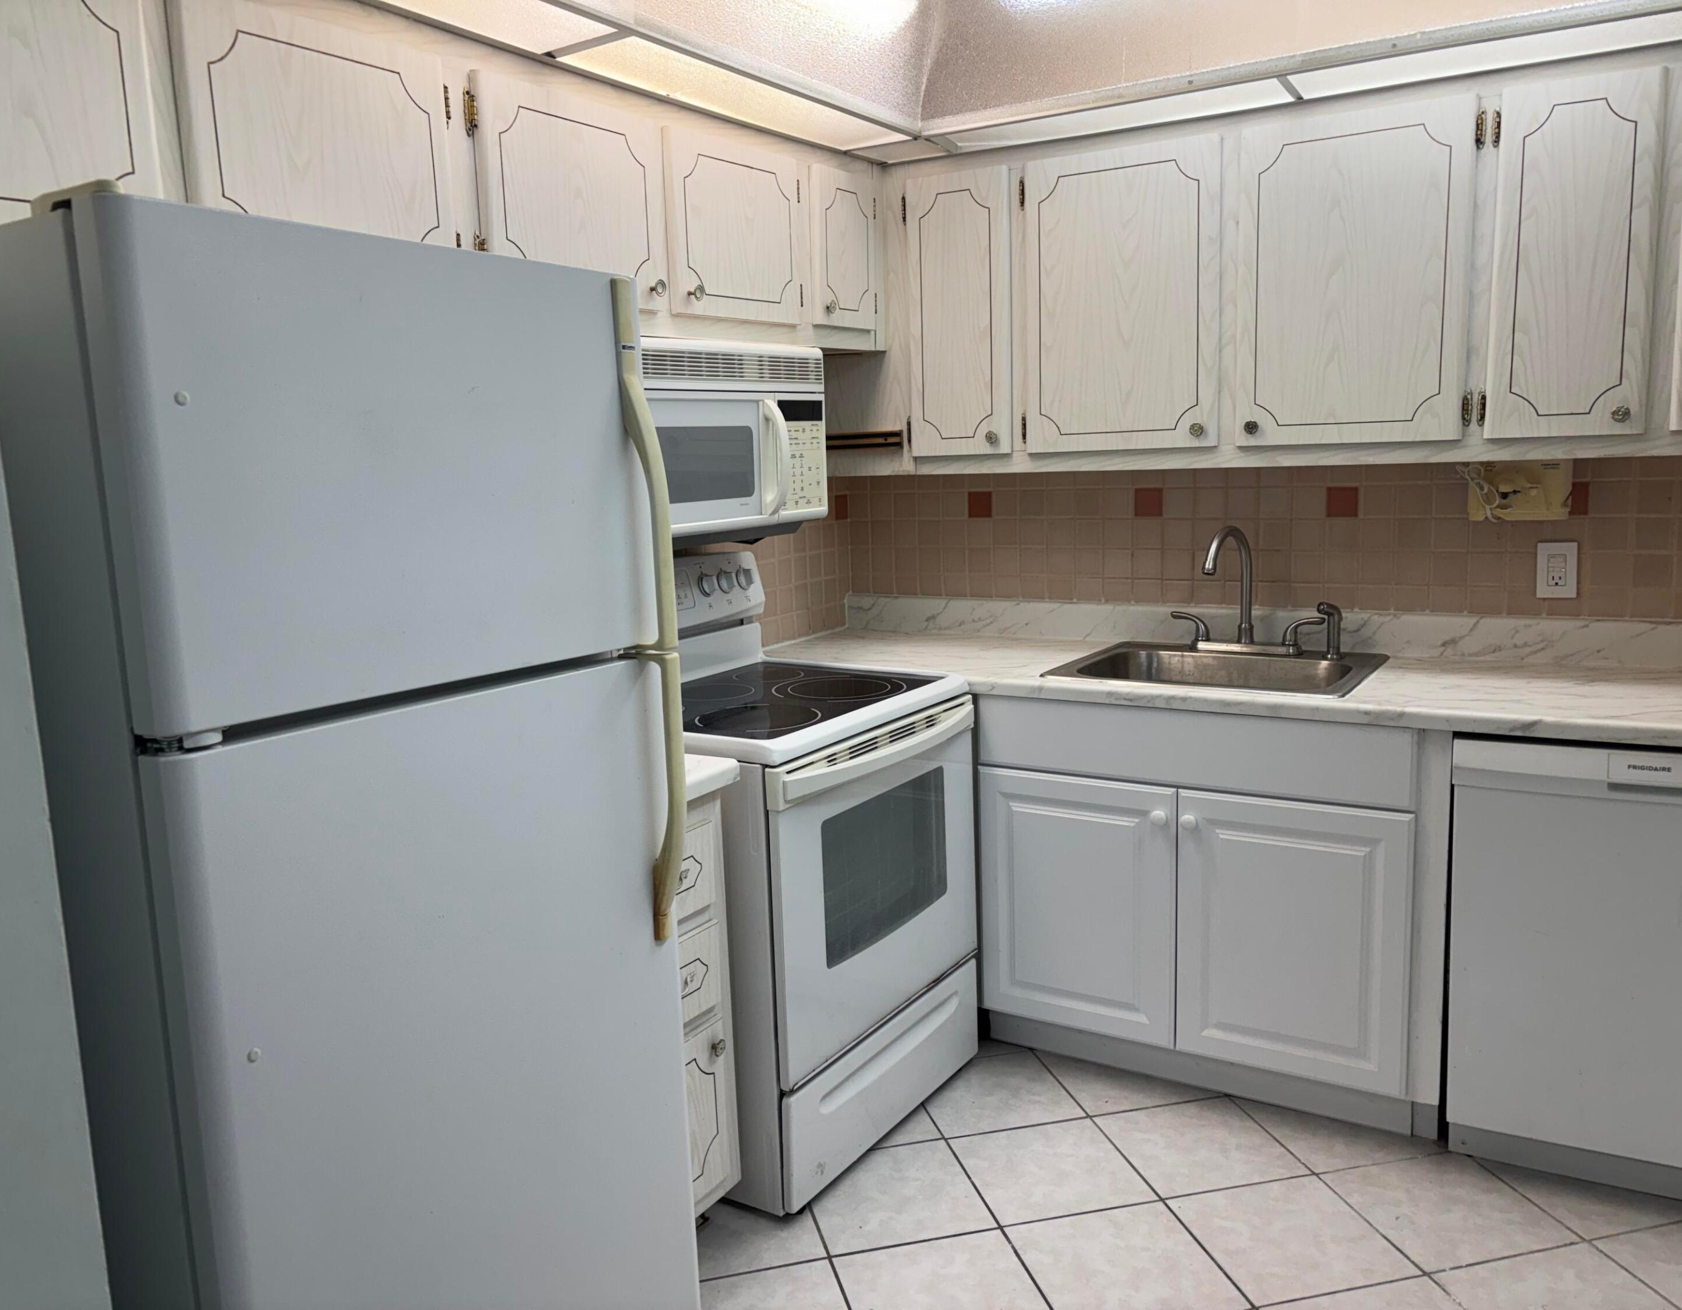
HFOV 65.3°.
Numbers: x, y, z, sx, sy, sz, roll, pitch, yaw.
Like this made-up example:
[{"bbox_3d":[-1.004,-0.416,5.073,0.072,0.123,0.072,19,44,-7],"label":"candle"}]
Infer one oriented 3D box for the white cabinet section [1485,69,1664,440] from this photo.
[{"bbox_3d":[1.446,-0.757,2.574,0.265,0.652,0.310,4,10,32],"label":"white cabinet section"}]

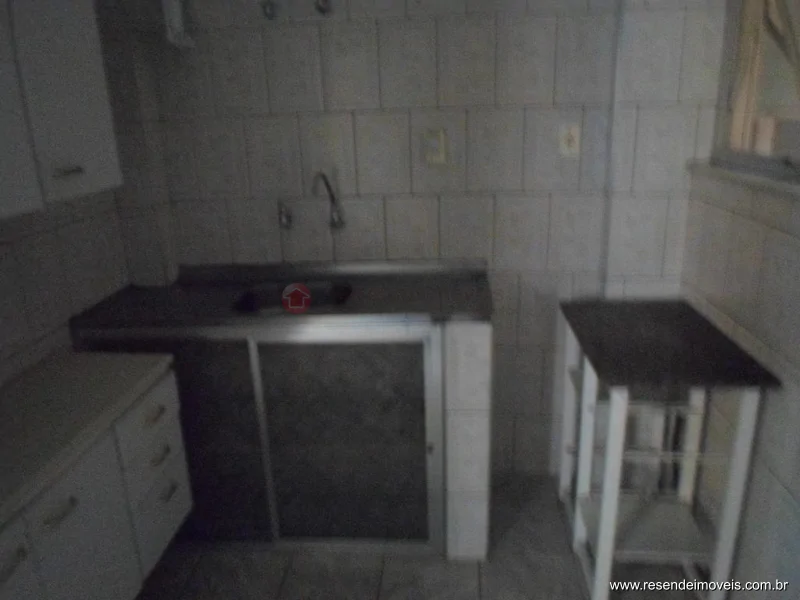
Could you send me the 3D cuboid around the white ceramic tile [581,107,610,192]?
[{"bbox_3d":[0.699,-0.545,2.079,0.094,0.297,0.010,-1,16,3],"label":"white ceramic tile"}]

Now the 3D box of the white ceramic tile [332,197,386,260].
[{"bbox_3d":[-0.154,-0.258,2.208,0.203,0.278,0.010,0,16,5],"label":"white ceramic tile"}]

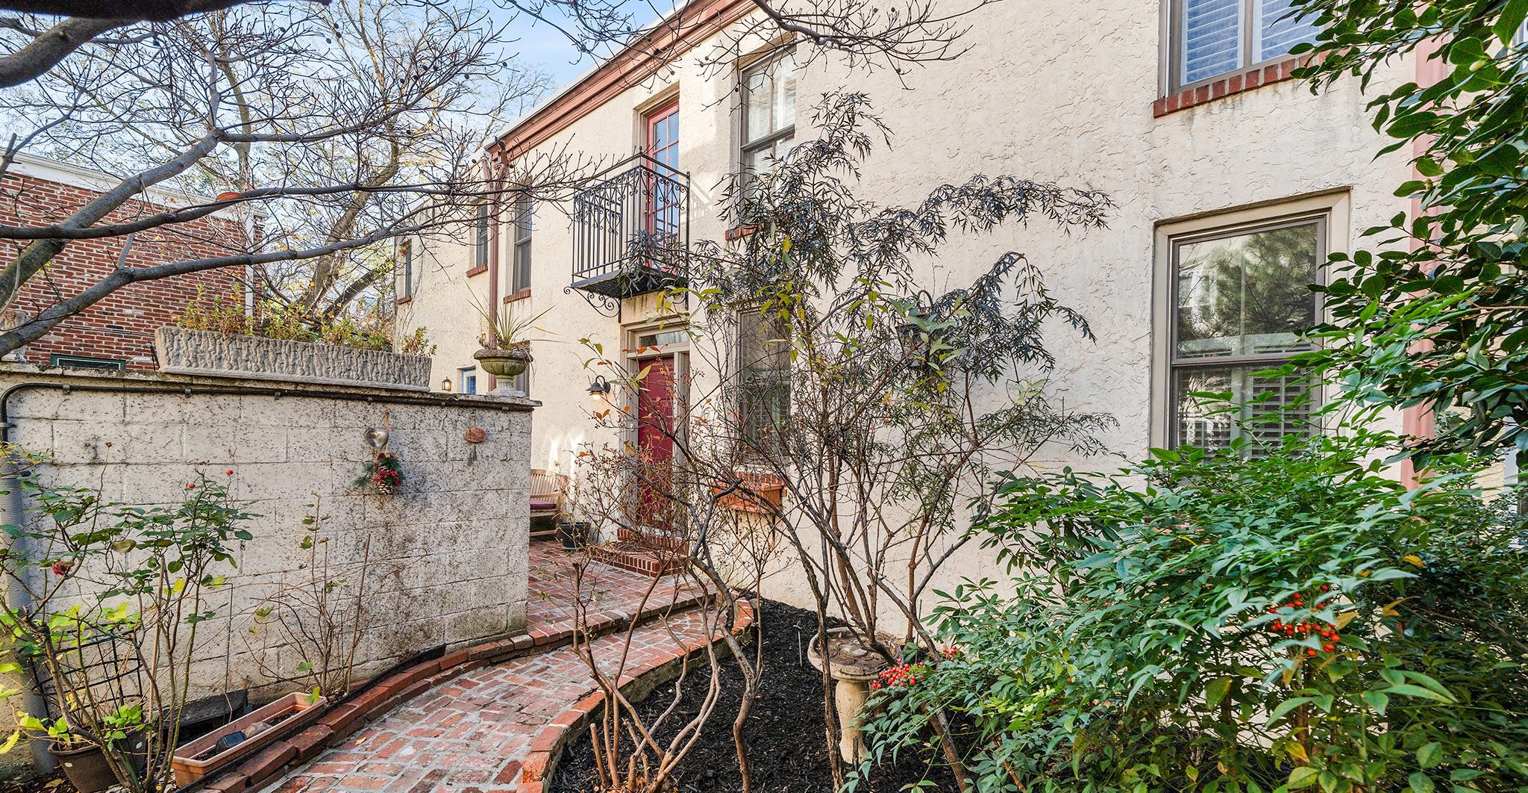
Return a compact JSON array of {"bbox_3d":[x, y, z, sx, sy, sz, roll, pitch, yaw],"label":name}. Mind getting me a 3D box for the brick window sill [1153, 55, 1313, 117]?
[{"bbox_3d":[2.633,-1.686,3.025,0.795,0.088,0.110,-2,-3,39],"label":"brick window sill"}]

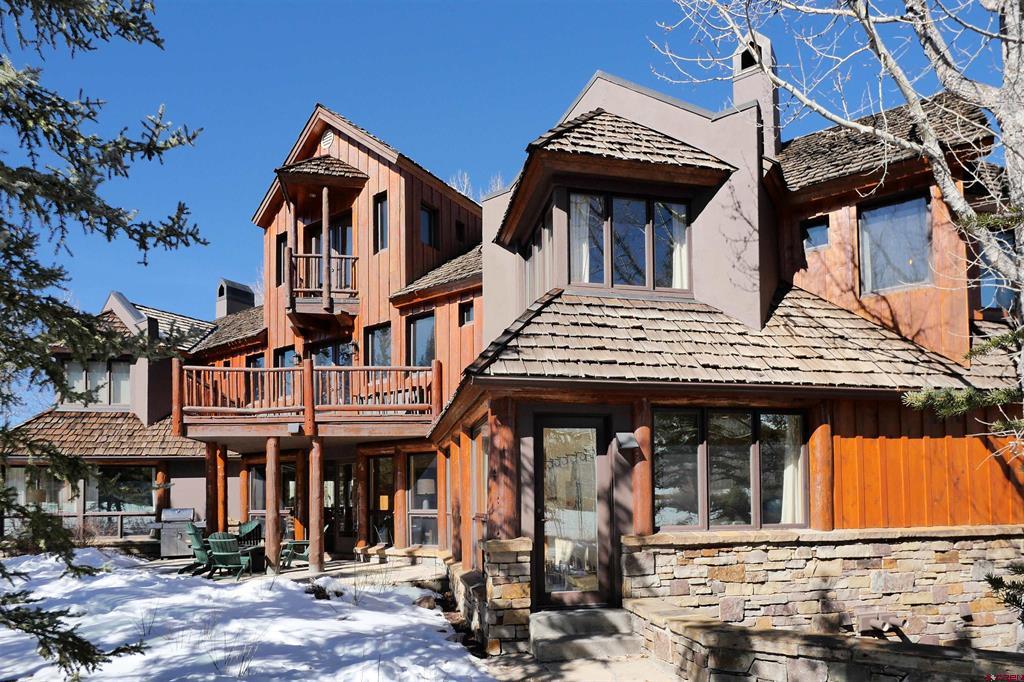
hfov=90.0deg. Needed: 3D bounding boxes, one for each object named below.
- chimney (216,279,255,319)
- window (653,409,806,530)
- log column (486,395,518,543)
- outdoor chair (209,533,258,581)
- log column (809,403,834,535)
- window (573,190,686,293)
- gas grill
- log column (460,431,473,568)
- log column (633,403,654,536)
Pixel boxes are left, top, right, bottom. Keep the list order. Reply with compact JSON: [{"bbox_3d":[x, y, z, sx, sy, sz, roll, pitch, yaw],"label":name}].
[{"bbox_3d":[-8.806,-1.354,16.300,0.720,1.350,0.880,-2,-3,33],"label":"chimney"},{"bbox_3d":[2.578,1.516,5.990,2.020,1.400,0.150,0,-3,-12],"label":"window"},{"bbox_3d":[-0.103,1.347,5.450,0.310,1.510,0.310,0,-3,-12],"label":"log column"},{"bbox_3d":[-4.924,3.790,9.000,0.700,0.850,0.820,0,-3,-10],"label":"outdoor chair"},{"bbox_3d":[3.767,1.519,6.220,0.250,1.570,0.250,0,-3,-12],"label":"log column"},{"bbox_3d":[1.602,-1.343,6.980,1.780,1.260,0.150,0,-3,-12],"label":"window"},{"bbox_3d":[-8.087,4.626,12.300,1.200,1.200,0.620,1,-3,-25],"label":"gas grill"},{"bbox_3d":[-0.626,2.322,7.450,0.230,2.040,0.230,0,-3,-12],"label":"log column"},{"bbox_3d":[1.475,1.419,5.740,0.240,1.540,0.240,0,-3,-12],"label":"log column"}]

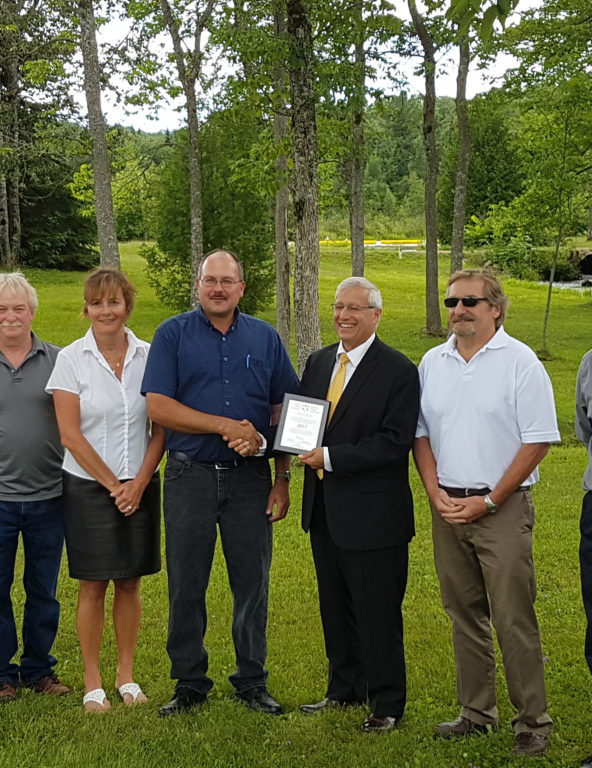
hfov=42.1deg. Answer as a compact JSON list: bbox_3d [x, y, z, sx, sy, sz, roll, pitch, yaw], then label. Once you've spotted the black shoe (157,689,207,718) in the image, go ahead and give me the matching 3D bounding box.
[{"bbox_3d":[-0.436,1.240,3.164,0.105,0.110,0.295,5,10,36],"label":"black shoe"}]

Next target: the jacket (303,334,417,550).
[{"bbox_3d":[0.232,0.213,2.851,0.490,0.770,0.380,5,10,37],"label":"jacket"}]

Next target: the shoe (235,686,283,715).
[{"bbox_3d":[-0.154,1.237,3.169,0.105,0.110,0.295,-6,10,-33],"label":"shoe"}]

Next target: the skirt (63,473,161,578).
[{"bbox_3d":[-0.728,0.537,3.051,0.375,0.440,0.275,-5,9,-32],"label":"skirt"}]

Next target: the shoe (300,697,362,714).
[{"bbox_3d":[0.136,1.268,3.037,0.290,0.095,0.105,-2,7,-14],"label":"shoe"}]

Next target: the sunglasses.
[{"bbox_3d":[0.594,-0.280,2.619,0.140,0.042,0.145,7,11,44],"label":"sunglasses"}]

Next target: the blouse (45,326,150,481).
[{"bbox_3d":[-0.732,0.067,2.985,0.450,0.570,0.270,-5,9,-32],"label":"blouse"}]

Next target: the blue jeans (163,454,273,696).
[{"bbox_3d":[-0.309,0.750,3.029,0.410,0.955,0.290,-1,7,-10],"label":"blue jeans"}]

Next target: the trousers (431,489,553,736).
[{"bbox_3d":[0.711,0.829,2.826,0.410,0.960,0.320,4,9,30],"label":"trousers"}]

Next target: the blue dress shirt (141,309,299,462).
[{"bbox_3d":[-0.287,-0.002,2.926,0.580,0.560,0.330,-1,7,-10],"label":"blue dress shirt"}]

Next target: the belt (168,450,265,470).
[{"bbox_3d":[-0.296,0.279,2.993,0.385,0.060,0.290,-2,8,-12],"label":"belt"}]

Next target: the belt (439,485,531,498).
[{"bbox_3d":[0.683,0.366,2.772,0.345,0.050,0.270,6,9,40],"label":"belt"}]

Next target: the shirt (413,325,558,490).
[{"bbox_3d":[0.676,0.077,2.716,0.490,0.538,0.310,5,9,38],"label":"shirt"}]

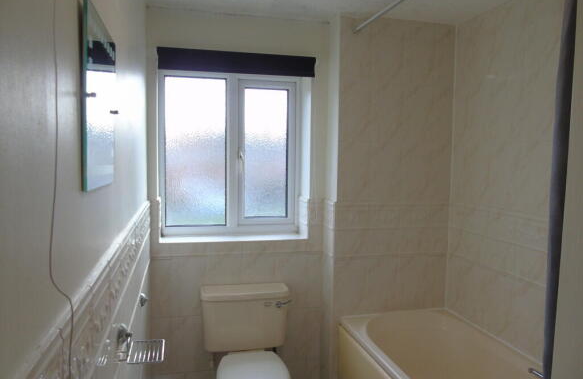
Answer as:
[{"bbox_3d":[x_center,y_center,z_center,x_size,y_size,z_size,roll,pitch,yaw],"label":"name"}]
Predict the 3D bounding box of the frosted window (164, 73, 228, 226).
[{"bbox_3d":[-0.577,-0.223,2.561,0.366,0.904,0.030,0,4,-13],"label":"frosted window"}]

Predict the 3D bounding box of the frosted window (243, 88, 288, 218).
[{"bbox_3d":[-0.161,-0.223,2.654,0.290,0.812,0.030,0,4,-13],"label":"frosted window"}]

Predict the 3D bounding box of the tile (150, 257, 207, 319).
[{"bbox_3d":[-0.642,0.555,2.406,0.306,0.347,0.010,0,4,-13],"label":"tile"}]

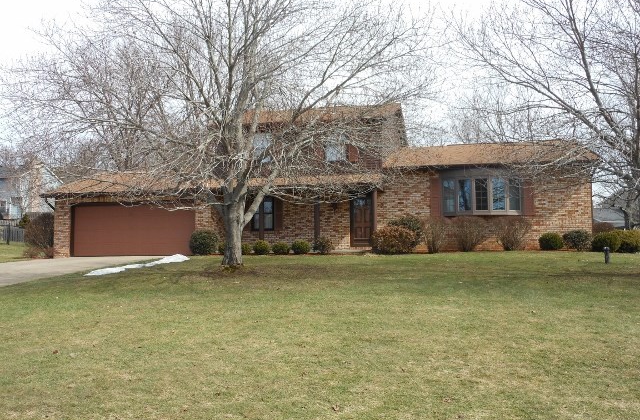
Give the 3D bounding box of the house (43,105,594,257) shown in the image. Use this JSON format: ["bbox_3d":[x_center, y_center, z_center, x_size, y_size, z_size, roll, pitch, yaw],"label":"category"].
[{"bbox_3d":[0.014,-1.451,27.605,21.143,6.760,9.700,-1,-3,11],"label":"house"}]

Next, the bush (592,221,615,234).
[{"bbox_3d":[11.807,1.066,25.500,1.200,1.100,1.200,-1,-3,11],"label":"bush"}]

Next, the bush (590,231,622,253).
[{"bbox_3d":[9.687,1.075,20.700,0.980,0.740,0.980,-1,-3,11],"label":"bush"}]

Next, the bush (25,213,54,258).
[{"bbox_3d":[-11.819,1.078,25.800,1.300,1.900,1.300,-1,-3,11],"label":"bush"}]

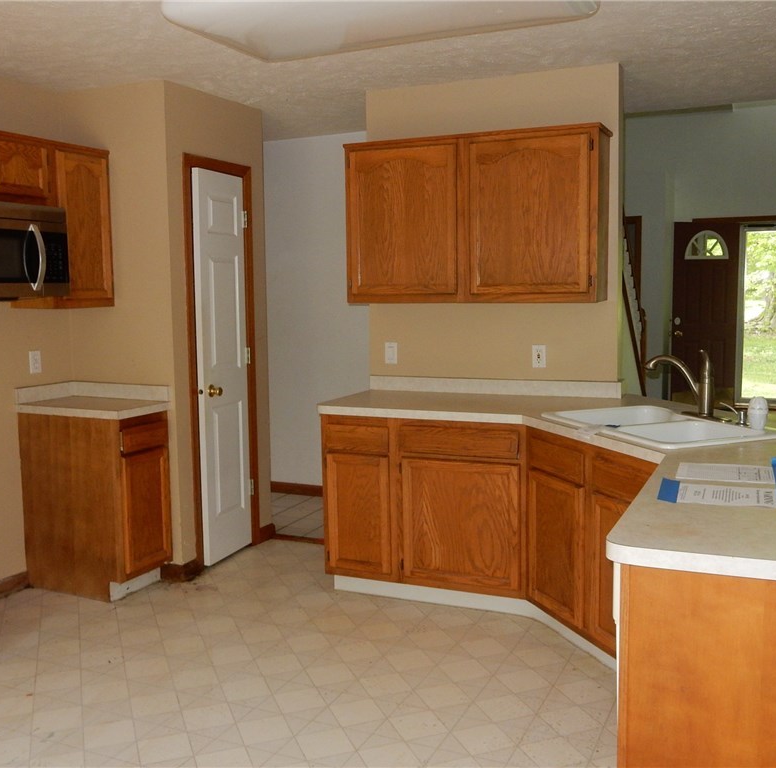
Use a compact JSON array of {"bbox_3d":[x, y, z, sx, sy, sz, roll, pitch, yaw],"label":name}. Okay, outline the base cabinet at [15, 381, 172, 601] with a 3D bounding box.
[{"bbox_3d":[-1.424,0.504,4.359,0.615,0.984,0.385,2,7,24],"label":"base cabinet"}]

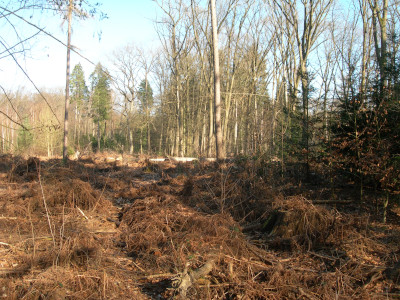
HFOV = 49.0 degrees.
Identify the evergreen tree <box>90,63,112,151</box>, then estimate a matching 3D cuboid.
[{"bbox_3d":[-13.011,-5.746,58.000,2.906,11.624,2.906,0,1,0],"label":"evergreen tree"}]

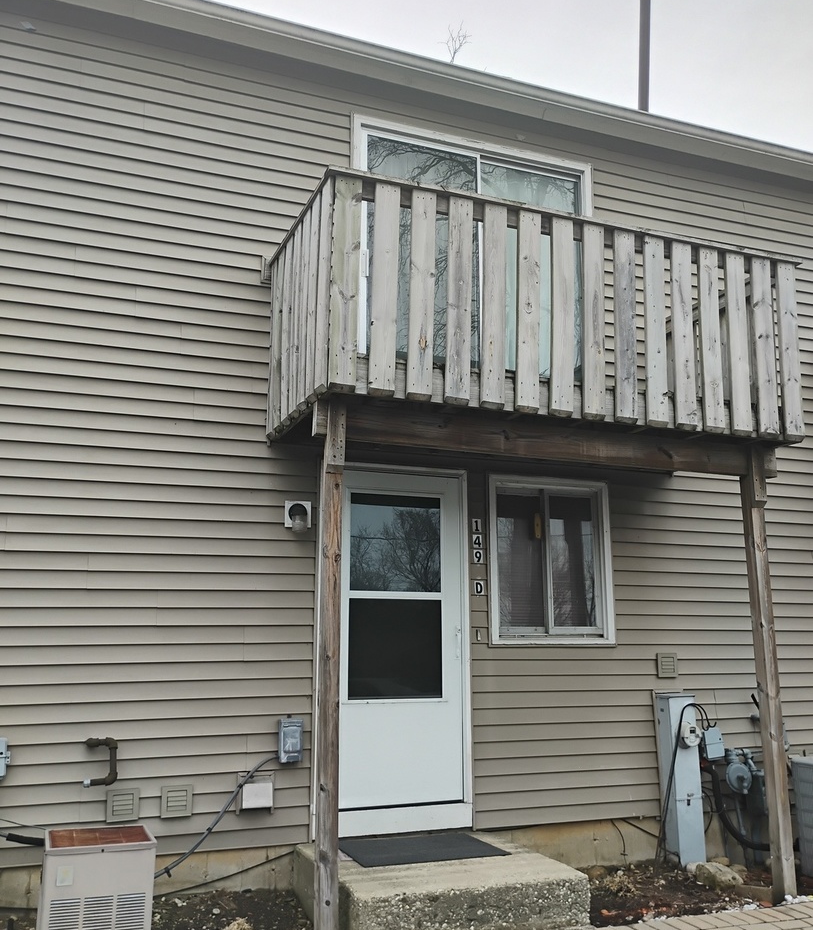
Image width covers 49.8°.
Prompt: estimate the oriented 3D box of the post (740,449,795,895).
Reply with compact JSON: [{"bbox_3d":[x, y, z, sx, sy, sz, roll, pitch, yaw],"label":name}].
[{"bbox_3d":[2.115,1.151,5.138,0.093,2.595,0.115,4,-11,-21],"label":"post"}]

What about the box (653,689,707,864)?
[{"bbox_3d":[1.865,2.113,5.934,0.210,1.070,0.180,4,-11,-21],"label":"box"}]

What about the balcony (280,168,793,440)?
[{"bbox_3d":[0.788,-0.708,5.407,3.025,1.180,1.300,4,-11,-21],"label":"balcony"}]

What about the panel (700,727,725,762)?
[{"bbox_3d":[2.133,1.955,6.120,0.145,0.195,0.080,4,-11,-21],"label":"panel"}]

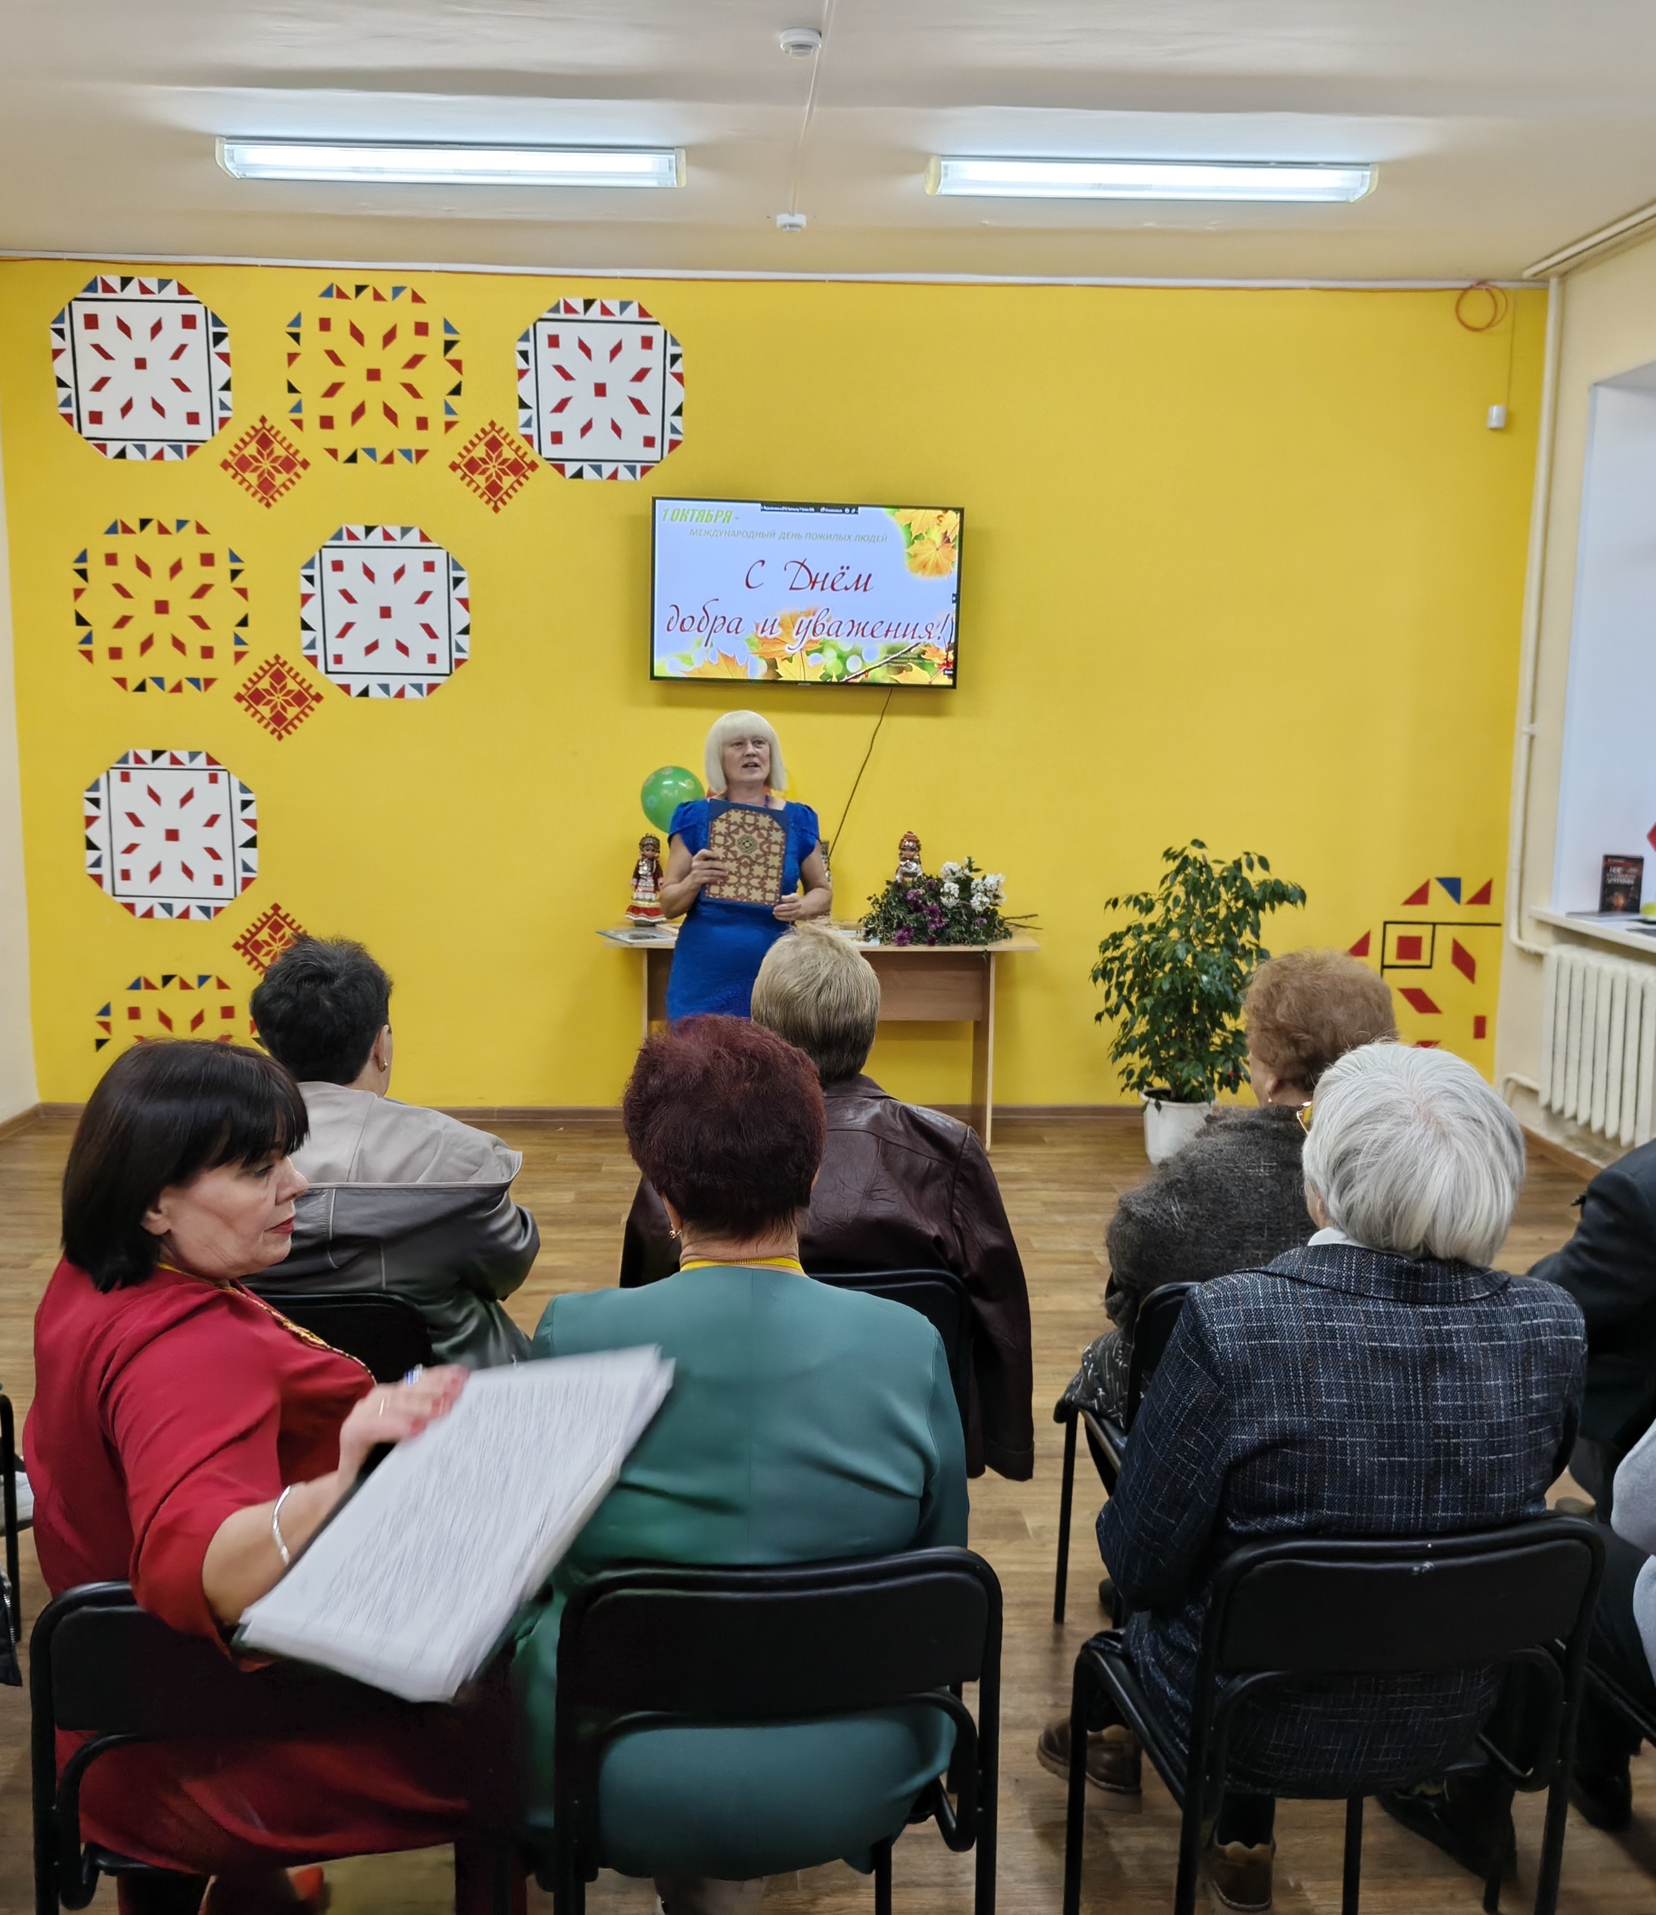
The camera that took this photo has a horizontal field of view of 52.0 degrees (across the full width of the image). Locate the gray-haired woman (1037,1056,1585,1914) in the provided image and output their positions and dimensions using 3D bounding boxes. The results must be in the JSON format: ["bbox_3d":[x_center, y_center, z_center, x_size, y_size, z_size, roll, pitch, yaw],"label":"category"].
[{"bbox_3d":[0.491,0.679,2.069,0.510,1.270,0.840,-1,8,-10],"label":"gray-haired woman"}]

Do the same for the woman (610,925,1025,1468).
[{"bbox_3d":[-0.013,0.565,2.742,0.590,1.290,0.800,0,8,-2],"label":"woman"}]

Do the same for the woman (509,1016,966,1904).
[{"bbox_3d":[-0.096,0.692,1.938,0.520,1.310,0.740,0,8,-4],"label":"woman"}]

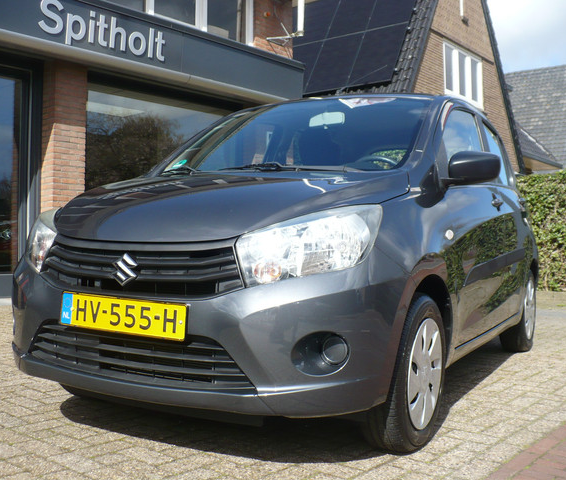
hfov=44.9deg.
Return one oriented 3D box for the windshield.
[{"bbox_3d":[0.050,-0.487,3.159,1.240,0.120,0.860,2,33,28],"label":"windshield"}]

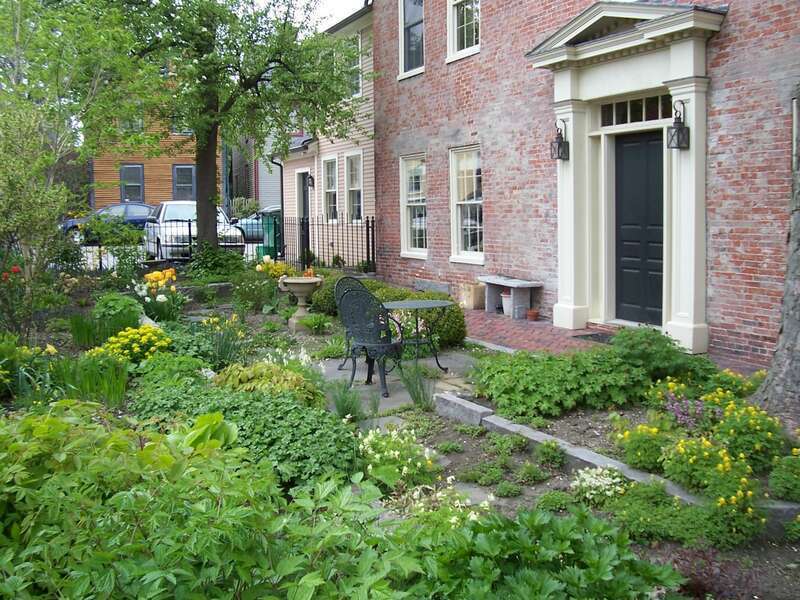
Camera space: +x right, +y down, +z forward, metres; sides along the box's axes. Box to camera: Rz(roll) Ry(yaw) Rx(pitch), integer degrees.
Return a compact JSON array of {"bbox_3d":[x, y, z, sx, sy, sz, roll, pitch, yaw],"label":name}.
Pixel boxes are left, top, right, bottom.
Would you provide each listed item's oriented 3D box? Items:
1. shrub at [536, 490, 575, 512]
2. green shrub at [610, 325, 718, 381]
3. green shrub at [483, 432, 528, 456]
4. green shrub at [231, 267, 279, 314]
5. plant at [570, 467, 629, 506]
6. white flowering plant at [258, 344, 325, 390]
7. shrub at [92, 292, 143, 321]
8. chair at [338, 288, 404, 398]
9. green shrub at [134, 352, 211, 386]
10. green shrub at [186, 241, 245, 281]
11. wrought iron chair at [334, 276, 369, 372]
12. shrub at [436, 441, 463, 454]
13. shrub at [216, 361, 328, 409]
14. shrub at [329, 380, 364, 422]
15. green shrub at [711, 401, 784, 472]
[{"bbox_3d":[0.862,1.081,4.354,0.220,0.100,0.210,0,6,11],"label":"shrub"},{"bbox_3d":[2.191,0.462,6.521,0.840,0.520,0.750,1,7,19],"label":"green shrub"},{"bbox_3d":[0.718,0.980,5.350,0.300,0.110,0.260,-1,6,0],"label":"green shrub"},{"bbox_3d":[-2.310,-0.128,12.474,0.752,0.673,0.693,-2,6,-10],"label":"green shrub"},{"bbox_3d":[1.150,1.065,4.554,0.346,0.168,0.327,0,6,14],"label":"plant"},{"bbox_3d":[-1.026,0.645,7.500,0.580,0.380,0.500,-1,6,0],"label":"white flowering plant"},{"bbox_3d":[-3.915,0.167,10.890,0.693,0.446,0.614,-3,6,-20],"label":"shrub"},{"bbox_3d":[-0.209,0.359,6.936,0.500,0.880,0.540,4,8,36],"label":"chair"},{"bbox_3d":[-2.180,0.685,7.504,0.620,0.330,0.550,-1,6,0],"label":"green shrub"},{"bbox_3d":[-3.639,-0.779,15.500,1.120,0.760,1.000,-2,6,-13],"label":"green shrub"},{"bbox_3d":[-0.355,0.273,8.195,0.560,0.950,0.520,-6,8,-37],"label":"wrought iron chair"},{"bbox_3d":[0.314,0.932,4.980,0.170,0.080,0.150,0,6,4],"label":"shrub"},{"bbox_3d":[-1.071,0.680,6.400,0.880,0.300,0.650,-2,6,-10],"label":"shrub"},{"bbox_3d":[-0.429,0.803,6.301,0.270,0.300,0.260,-1,6,0],"label":"shrub"},{"bbox_3d":[2.145,0.829,4.851,0.455,0.376,0.416,1,7,24],"label":"green shrub"}]

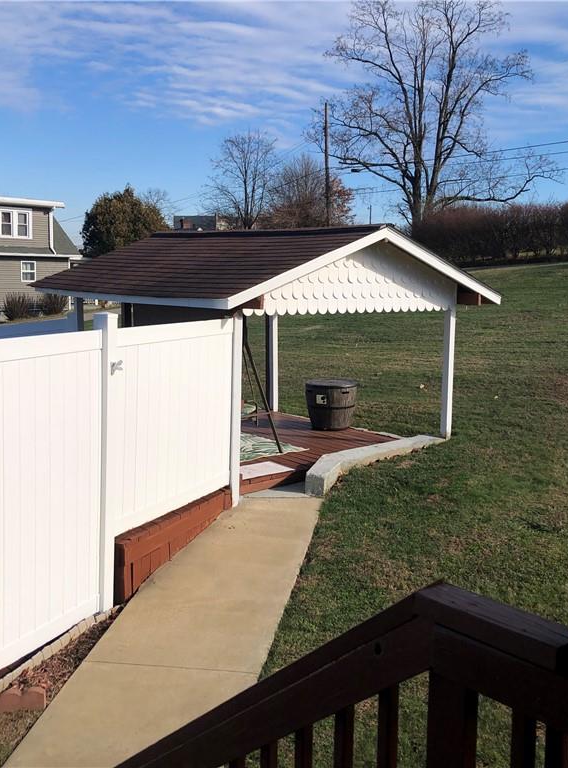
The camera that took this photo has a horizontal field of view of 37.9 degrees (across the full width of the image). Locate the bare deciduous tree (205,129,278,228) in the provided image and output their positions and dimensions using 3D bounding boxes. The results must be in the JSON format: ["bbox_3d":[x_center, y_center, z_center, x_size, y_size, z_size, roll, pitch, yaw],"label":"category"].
[{"bbox_3d":[-3.420,-15.716,69.300,6.200,10.656,6.200,2,8,0],"label":"bare deciduous tree"}]

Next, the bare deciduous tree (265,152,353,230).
[{"bbox_3d":[2.233,-14.251,67.433,7.300,8.632,7.300,2,8,0],"label":"bare deciduous tree"}]

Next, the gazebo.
[{"bbox_3d":[-0.515,-0.639,11.802,4.337,3.051,5.399,-4,10,-38],"label":"gazebo"}]

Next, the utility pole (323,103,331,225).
[{"bbox_3d":[2.569,-10.705,46.360,0.300,9.755,0.300,2,8,0],"label":"utility pole"}]

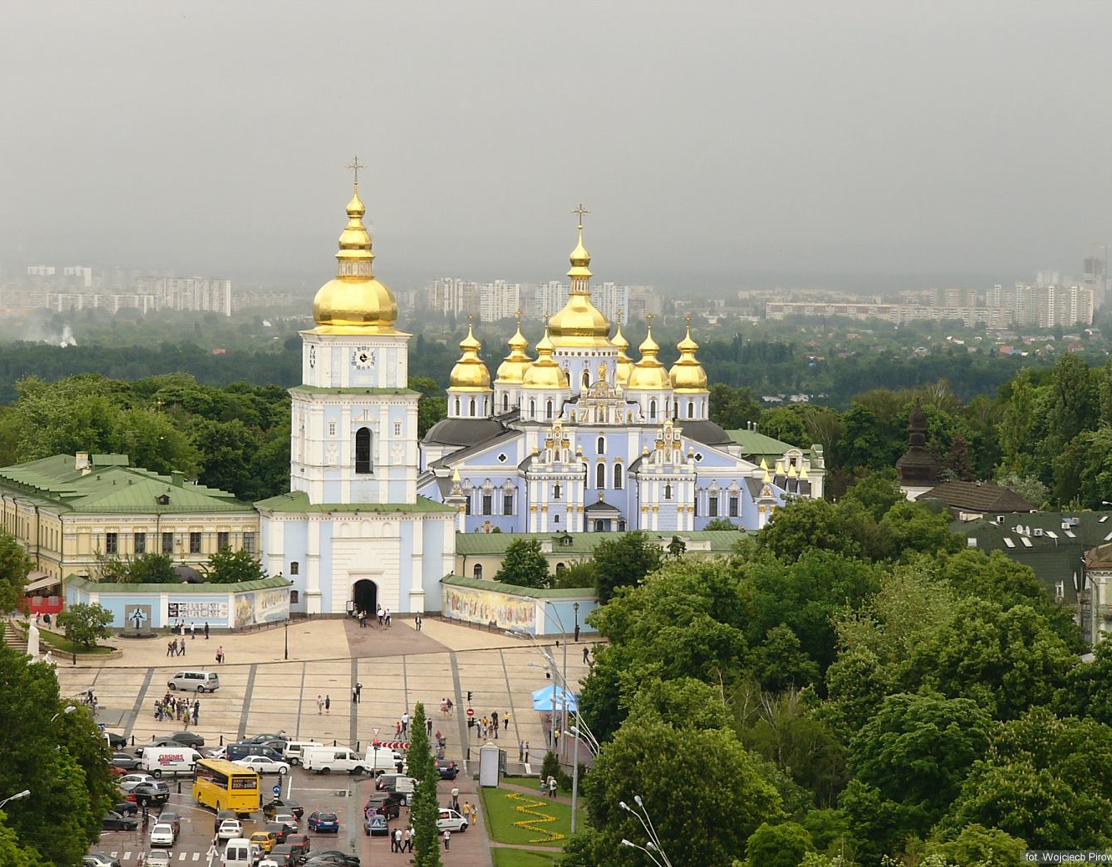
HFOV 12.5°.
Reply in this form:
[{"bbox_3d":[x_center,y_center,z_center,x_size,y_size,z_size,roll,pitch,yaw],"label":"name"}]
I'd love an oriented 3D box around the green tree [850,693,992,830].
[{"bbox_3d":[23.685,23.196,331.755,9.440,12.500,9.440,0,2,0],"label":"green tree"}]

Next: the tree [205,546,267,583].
[{"bbox_3d":[-33.074,15.000,524.415,6.340,6.600,6.340,0,2,0],"label":"tree"}]

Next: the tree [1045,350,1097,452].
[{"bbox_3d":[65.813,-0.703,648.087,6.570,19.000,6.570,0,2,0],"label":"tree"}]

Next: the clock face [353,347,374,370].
[{"bbox_3d":[-20.007,-7.792,527.850,2.400,2.350,0.250,-1,2,-13],"label":"clock face"}]

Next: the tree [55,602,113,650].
[{"bbox_3d":[-45.858,18.745,493.773,5.710,4.570,5.710,0,2,0],"label":"tree"}]

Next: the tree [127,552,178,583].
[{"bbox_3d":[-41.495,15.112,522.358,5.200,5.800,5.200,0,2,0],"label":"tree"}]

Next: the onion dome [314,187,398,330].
[{"bbox_3d":[-21.034,-18.419,532.440,9.190,15.720,9.190,-1,2,-13],"label":"onion dome"}]

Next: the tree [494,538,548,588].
[{"bbox_3d":[-3.585,14.539,523.411,5.770,7.400,5.770,0,2,0],"label":"tree"}]

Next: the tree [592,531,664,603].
[{"bbox_3d":[7.258,14.198,513.235,7.300,8.600,7.300,0,2,0],"label":"tree"}]

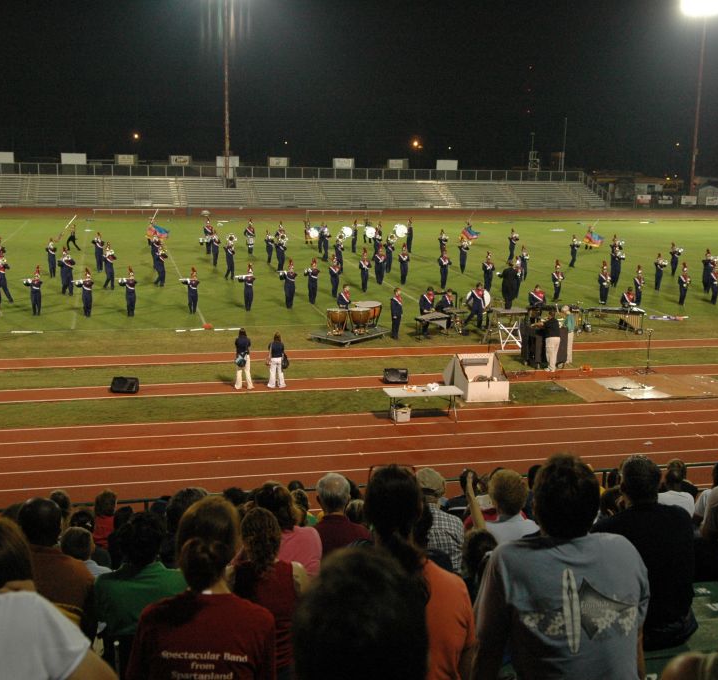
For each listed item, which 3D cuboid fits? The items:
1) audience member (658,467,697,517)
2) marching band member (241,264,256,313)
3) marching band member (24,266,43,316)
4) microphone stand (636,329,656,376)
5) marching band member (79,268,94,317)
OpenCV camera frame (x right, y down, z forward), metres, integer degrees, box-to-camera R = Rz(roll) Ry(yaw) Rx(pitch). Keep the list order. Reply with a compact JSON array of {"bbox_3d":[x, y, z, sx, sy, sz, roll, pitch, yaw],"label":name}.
[{"bbox_3d":[2.745,1.682,8.711,0.480,1.200,0.700,-1,12,-14],"label":"audience member"},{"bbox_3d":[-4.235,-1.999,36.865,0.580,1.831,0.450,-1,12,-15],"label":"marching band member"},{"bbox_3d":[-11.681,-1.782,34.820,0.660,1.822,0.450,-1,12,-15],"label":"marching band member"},{"bbox_3d":[8.589,0.320,28.724,0.520,1.280,0.500,-1,12,-15],"label":"microphone stand"},{"bbox_3d":[-9.998,-1.745,35.506,0.540,1.791,0.420,-1,12,-14],"label":"marching band member"}]

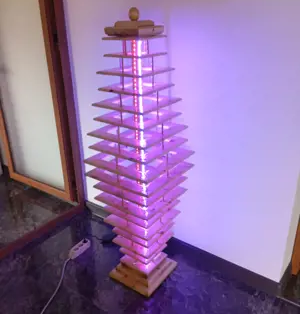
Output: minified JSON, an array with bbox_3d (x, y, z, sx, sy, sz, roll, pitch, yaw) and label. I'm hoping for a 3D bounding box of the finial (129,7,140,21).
[{"bbox_3d":[-0.064,-0.590,1.335,0.043,0.052,0.043,-1,23,1],"label":"finial"}]

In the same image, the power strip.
[{"bbox_3d":[-0.444,0.582,2.044,0.048,0.040,0.153,13,27,30],"label":"power strip"}]

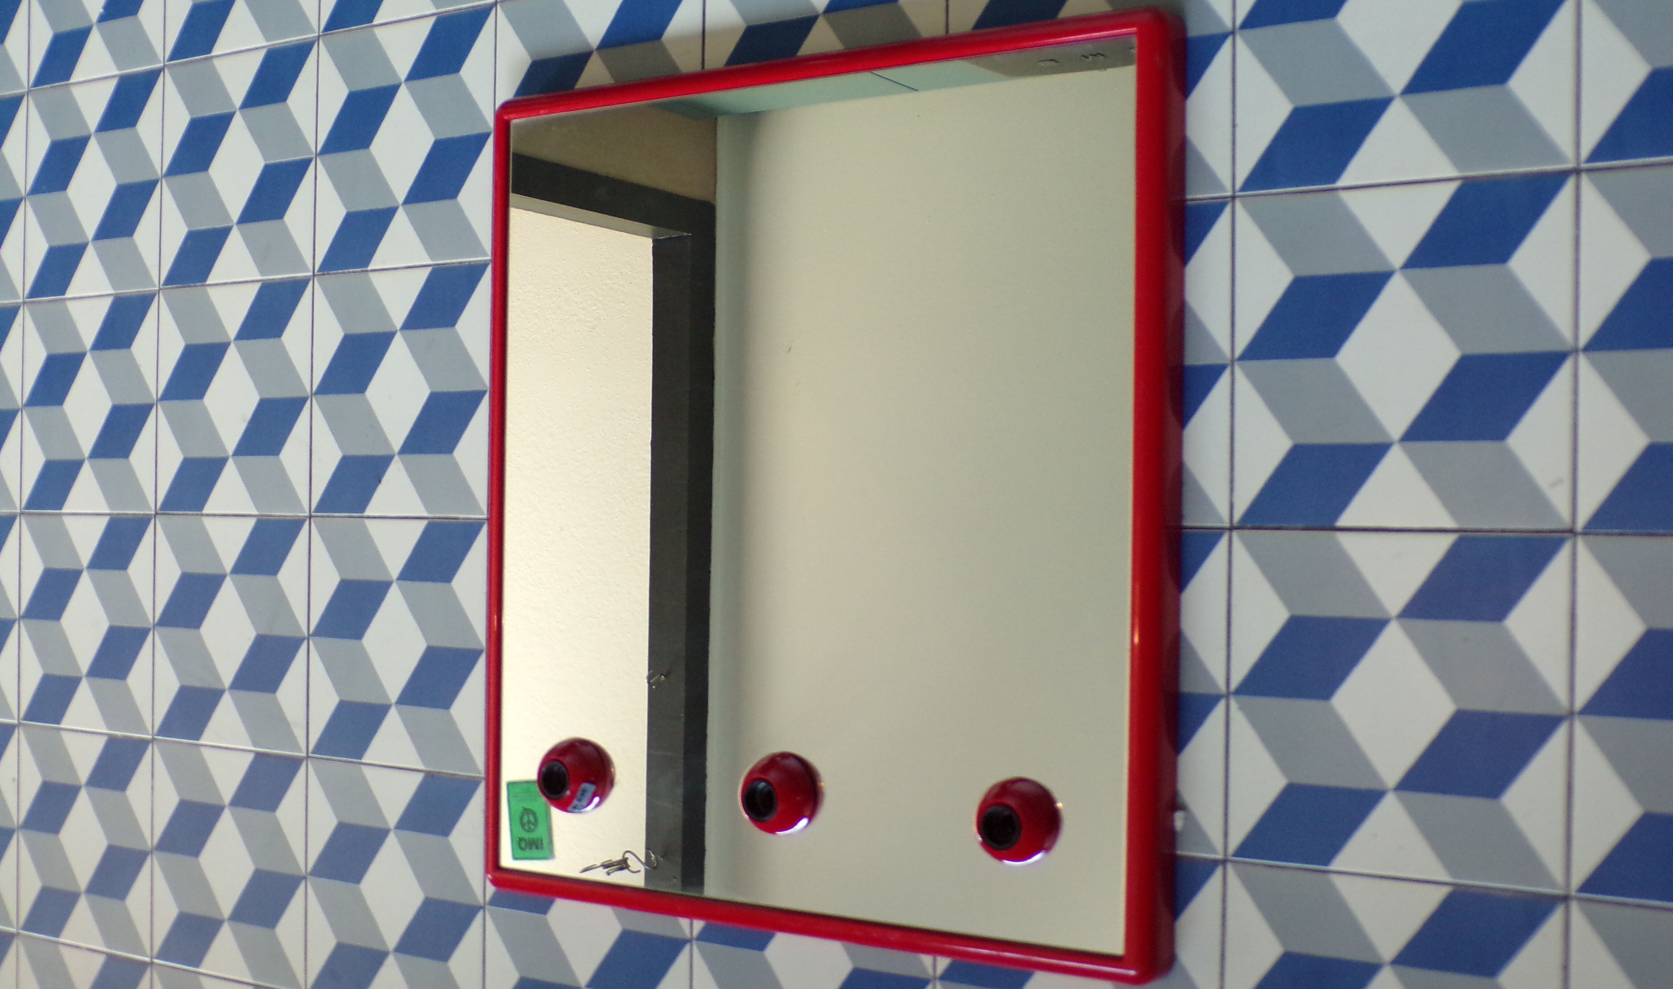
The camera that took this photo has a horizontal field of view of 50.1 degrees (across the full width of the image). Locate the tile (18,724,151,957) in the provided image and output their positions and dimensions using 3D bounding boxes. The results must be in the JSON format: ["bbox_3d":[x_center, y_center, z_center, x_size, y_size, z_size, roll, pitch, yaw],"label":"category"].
[{"bbox_3d":[-0.695,0.319,1.658,0.199,0.010,0.200,0,89,31],"label":"tile"}]

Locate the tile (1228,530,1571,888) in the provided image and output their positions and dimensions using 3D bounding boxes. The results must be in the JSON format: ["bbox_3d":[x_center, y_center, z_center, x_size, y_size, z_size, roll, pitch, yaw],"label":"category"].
[{"bbox_3d":[0.331,0.124,1.060,0.200,0.012,0.200,0,89,31],"label":"tile"}]

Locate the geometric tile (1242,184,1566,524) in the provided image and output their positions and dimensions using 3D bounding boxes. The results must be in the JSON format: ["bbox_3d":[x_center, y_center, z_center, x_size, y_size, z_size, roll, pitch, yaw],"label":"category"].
[{"bbox_3d":[0.326,-0.080,1.042,0.199,0.010,0.200,0,89,31],"label":"geometric tile"}]

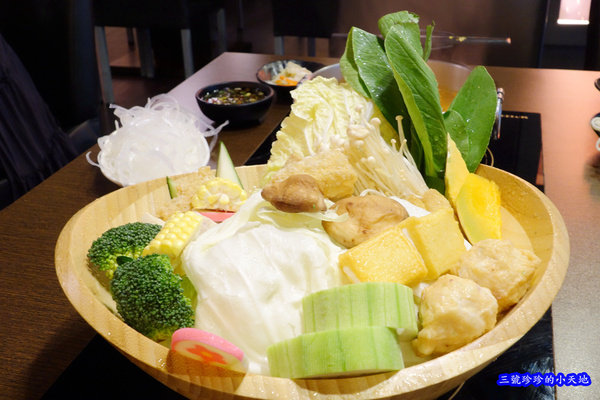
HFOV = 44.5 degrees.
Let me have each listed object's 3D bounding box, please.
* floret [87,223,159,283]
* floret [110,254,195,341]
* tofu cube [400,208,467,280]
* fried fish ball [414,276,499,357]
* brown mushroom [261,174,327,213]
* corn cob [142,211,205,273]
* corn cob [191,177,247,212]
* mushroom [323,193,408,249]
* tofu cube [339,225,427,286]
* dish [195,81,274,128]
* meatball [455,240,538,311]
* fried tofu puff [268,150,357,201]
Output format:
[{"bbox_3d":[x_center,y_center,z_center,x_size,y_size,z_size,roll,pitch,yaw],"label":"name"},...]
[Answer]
[{"bbox_3d":[-0.108,0.034,0.451,0.044,0.040,0.044,12,29,27],"label":"floret"},{"bbox_3d":[-0.080,0.053,0.396,0.044,0.043,0.042,7,27,18],"label":"floret"},{"bbox_3d":[0.076,0.026,0.419,0.021,0.037,0.037,-18,6,36],"label":"tofu cube"},{"bbox_3d":[0.080,0.058,0.374,0.042,0.038,0.040,-2,26,1],"label":"fried fish ball"},{"bbox_3d":[-0.005,-0.004,0.450,0.041,0.022,0.032,-8,26,-13],"label":"brown mushroom"},{"bbox_3d":[-0.079,0.026,0.456,0.031,0.032,0.042,18,32,36],"label":"corn cob"},{"bbox_3d":[-0.057,-0.004,0.509,0.037,0.024,0.032,-6,26,-9],"label":"corn cob"},{"bbox_3d":[0.038,0.014,0.428,0.050,0.026,0.043,-2,40,0],"label":"mushroom"},{"bbox_3d":[0.047,0.034,0.408,0.039,0.022,0.039,-25,46,-5],"label":"tofu cube"},{"bbox_3d":[-0.077,-0.110,0.891,0.095,0.040,0.095,-2,26,0],"label":"dish"},{"bbox_3d":[0.113,0.043,0.417,0.044,0.036,0.042,-2,26,1],"label":"meatball"},{"bbox_3d":[0.009,-0.015,0.467,0.050,0.030,0.034,-13,28,-22],"label":"fried tofu puff"}]

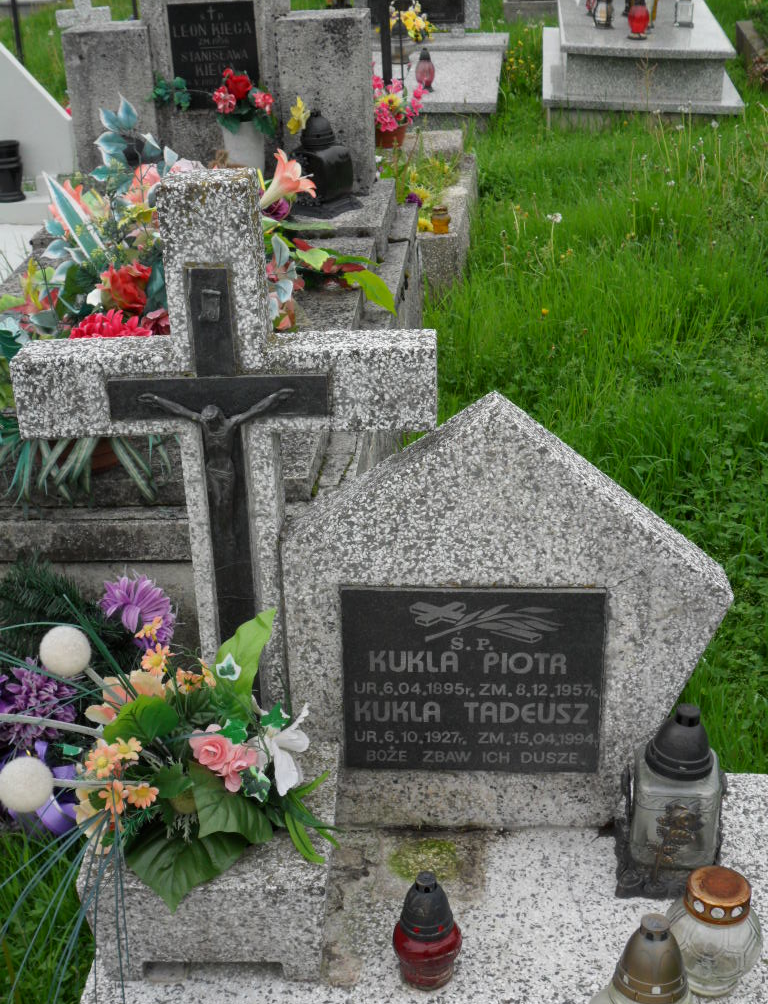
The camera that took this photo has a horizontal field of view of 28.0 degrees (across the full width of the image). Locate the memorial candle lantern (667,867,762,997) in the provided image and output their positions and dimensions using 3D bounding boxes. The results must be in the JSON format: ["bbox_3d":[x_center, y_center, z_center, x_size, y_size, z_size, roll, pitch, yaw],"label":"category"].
[{"bbox_3d":[0.445,0.567,2.042,0.127,0.165,0.127,-1,27,0],"label":"memorial candle lantern"}]

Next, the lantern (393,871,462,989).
[{"bbox_3d":[0.060,0.564,2.060,0.094,0.164,0.094,-1,27,0],"label":"lantern"}]

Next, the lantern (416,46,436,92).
[{"bbox_3d":[0.211,-2.083,7.410,0.095,0.199,0.095,-1,27,0],"label":"lantern"}]

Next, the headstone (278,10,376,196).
[{"bbox_3d":[-0.170,-1.224,4.714,0.260,0.531,0.155,2,27,5],"label":"headstone"}]

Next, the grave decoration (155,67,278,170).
[{"bbox_3d":[-0.509,-1.134,4.704,0.371,0.388,0.200,2,27,5],"label":"grave decoration"}]

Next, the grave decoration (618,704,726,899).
[{"bbox_3d":[0.420,0.412,2.217,0.145,0.282,0.140,2,27,6],"label":"grave decoration"}]

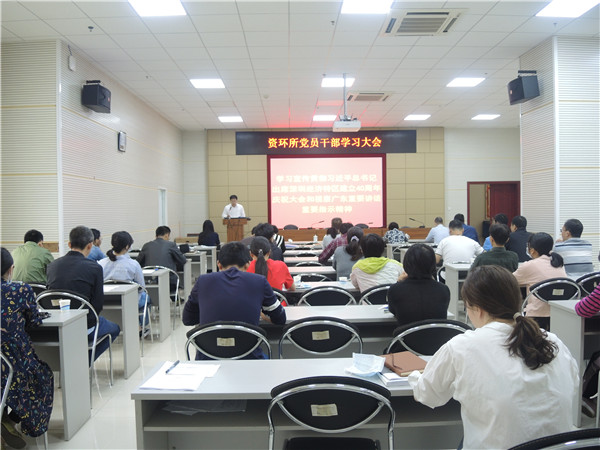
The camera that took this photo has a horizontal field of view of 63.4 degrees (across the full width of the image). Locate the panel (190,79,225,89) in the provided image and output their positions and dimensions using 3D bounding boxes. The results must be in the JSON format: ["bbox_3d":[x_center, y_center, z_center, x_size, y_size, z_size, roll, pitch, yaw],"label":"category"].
[{"bbox_3d":[-1.700,-2.651,9.086,0.600,0.050,0.600,-1,2,-1],"label":"panel"}]

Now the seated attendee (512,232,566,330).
[{"bbox_3d":[2.039,0.674,4.272,0.480,1.240,0.750,-1,2,-13],"label":"seated attendee"}]

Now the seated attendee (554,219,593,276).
[{"bbox_3d":[2.878,0.598,5.268,0.500,1.300,0.750,-1,2,-13],"label":"seated attendee"}]

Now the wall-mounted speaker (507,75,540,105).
[{"bbox_3d":[3.340,-2.000,7.240,0.250,0.300,0.465,-8,1,0],"label":"wall-mounted speaker"}]

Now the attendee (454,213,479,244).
[{"bbox_3d":[2.905,0.483,8.774,0.500,1.330,0.780,-1,2,-4],"label":"attendee"}]

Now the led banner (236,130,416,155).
[{"bbox_3d":[0.775,-2.414,14.200,5.280,0.670,0.100,-1,2,-1],"label":"led banner"}]

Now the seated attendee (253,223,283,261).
[{"bbox_3d":[-0.406,0.601,6.340,0.480,1.250,0.700,-1,2,2],"label":"seated attendee"}]

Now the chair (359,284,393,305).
[{"bbox_3d":[0.741,0.920,4.247,0.480,0.850,0.550,-1,2,-1],"label":"chair"}]

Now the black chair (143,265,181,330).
[{"bbox_3d":[-1.739,0.890,6.279,0.480,0.840,0.550,-1,2,-1],"label":"black chair"}]

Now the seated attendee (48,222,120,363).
[{"bbox_3d":[-1.707,0.675,3.918,0.510,1.320,0.750,0,2,7],"label":"seated attendee"}]

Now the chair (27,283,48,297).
[{"bbox_3d":[-2.238,0.909,4.249,0.500,0.870,0.550,-1,2,-1],"label":"chair"}]

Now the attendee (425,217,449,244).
[{"bbox_3d":[2.679,0.461,9.421,0.500,1.240,0.700,-1,2,-5],"label":"attendee"}]

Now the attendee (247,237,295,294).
[{"bbox_3d":[-0.279,0.704,4.173,0.460,1.240,0.750,-1,2,-1],"label":"attendee"}]

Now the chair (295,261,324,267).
[{"bbox_3d":[0.123,0.860,6.504,0.480,0.840,0.550,-1,2,-1],"label":"chair"}]

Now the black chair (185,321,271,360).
[{"bbox_3d":[-0.376,0.927,2.739,0.460,0.860,0.520,-1,2,-1],"label":"black chair"}]

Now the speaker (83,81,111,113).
[{"bbox_3d":[-3.120,-1.950,7.490,0.250,0.300,0.465,4,2,1],"label":"speaker"}]

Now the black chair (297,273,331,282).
[{"bbox_3d":[0.126,0.867,5.017,0.500,0.820,0.530,-1,2,-1],"label":"black chair"}]

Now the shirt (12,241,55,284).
[{"bbox_3d":[-2.826,0.511,5.265,0.480,0.690,0.400,-1,2,-1],"label":"shirt"}]

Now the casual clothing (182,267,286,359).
[{"bbox_3d":[-0.372,0.542,2.829,0.580,0.625,0.460,-1,2,-1],"label":"casual clothing"}]

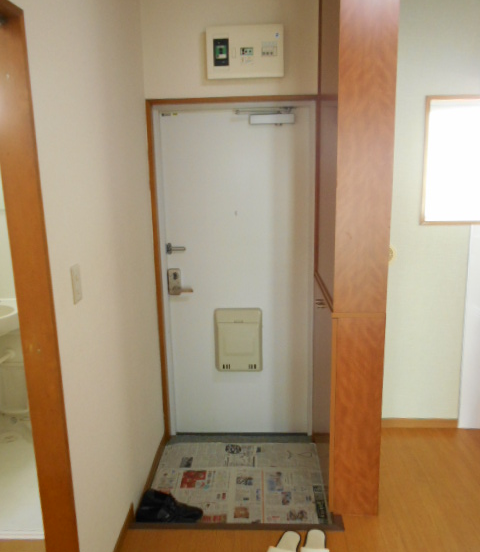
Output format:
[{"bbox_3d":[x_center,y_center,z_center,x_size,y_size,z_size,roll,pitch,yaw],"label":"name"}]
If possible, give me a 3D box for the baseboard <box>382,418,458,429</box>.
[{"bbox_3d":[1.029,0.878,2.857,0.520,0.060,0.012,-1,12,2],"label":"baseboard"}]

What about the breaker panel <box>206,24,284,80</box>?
[{"bbox_3d":[0.030,-1.119,2.428,0.381,0.242,0.085,-1,12,2],"label":"breaker panel"}]

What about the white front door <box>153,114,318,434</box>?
[{"bbox_3d":[-0.023,0.015,2.750,0.901,1.956,0.110,-1,12,2],"label":"white front door"}]

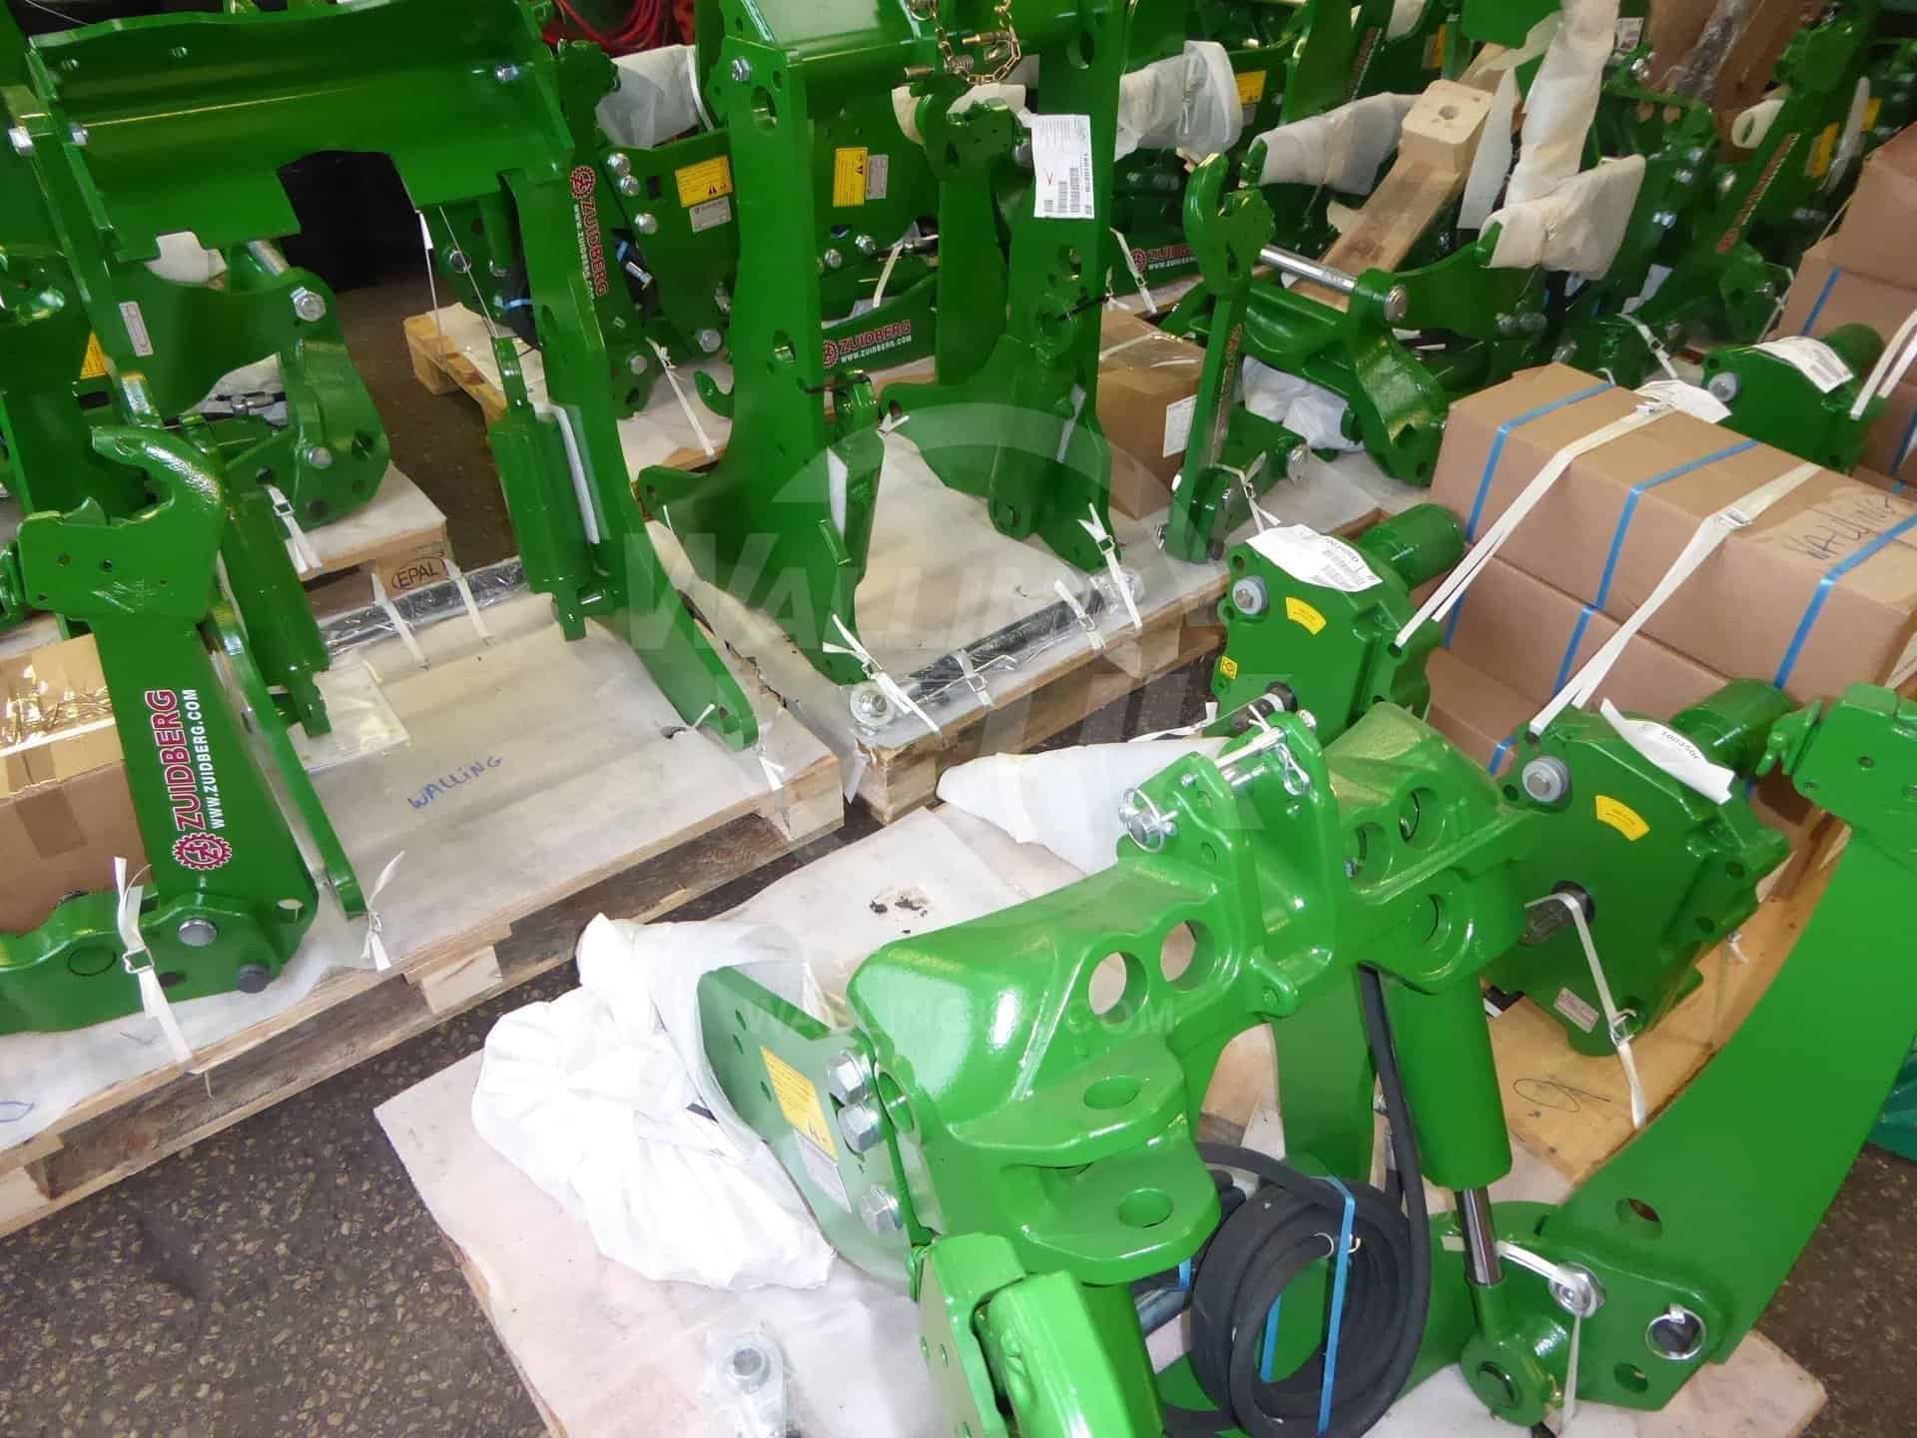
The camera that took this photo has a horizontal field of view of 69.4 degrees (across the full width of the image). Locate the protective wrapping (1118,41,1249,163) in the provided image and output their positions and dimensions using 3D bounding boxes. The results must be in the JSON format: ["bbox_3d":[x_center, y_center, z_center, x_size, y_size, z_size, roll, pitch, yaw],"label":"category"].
[{"bbox_3d":[0.481,-1.386,3.127,0.400,0.240,0.120,-25,46,-29],"label":"protective wrapping"}]

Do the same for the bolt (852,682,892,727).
[{"bbox_3d":[-0.134,-0.023,2.129,0.062,0.045,0.062,-25,46,-29],"label":"bolt"}]

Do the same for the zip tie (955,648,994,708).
[{"bbox_3d":[0.026,-0.064,2.194,0.040,0.040,0.110,-26,47,-31],"label":"zip tie"}]

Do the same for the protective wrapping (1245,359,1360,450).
[{"bbox_3d":[0.704,-0.644,2.804,0.210,0.200,0.280,-25,46,-29],"label":"protective wrapping"}]

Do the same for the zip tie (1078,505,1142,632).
[{"bbox_3d":[0.274,-0.268,2.377,0.060,0.140,0.210,-26,47,-31],"label":"zip tie"}]

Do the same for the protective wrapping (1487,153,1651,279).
[{"bbox_3d":[1.121,-0.931,2.604,0.420,0.230,0.090,-25,46,-29],"label":"protective wrapping"}]

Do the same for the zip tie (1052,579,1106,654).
[{"bbox_3d":[0.204,-0.174,2.334,0.045,0.050,0.150,-26,47,-31],"label":"zip tie"}]

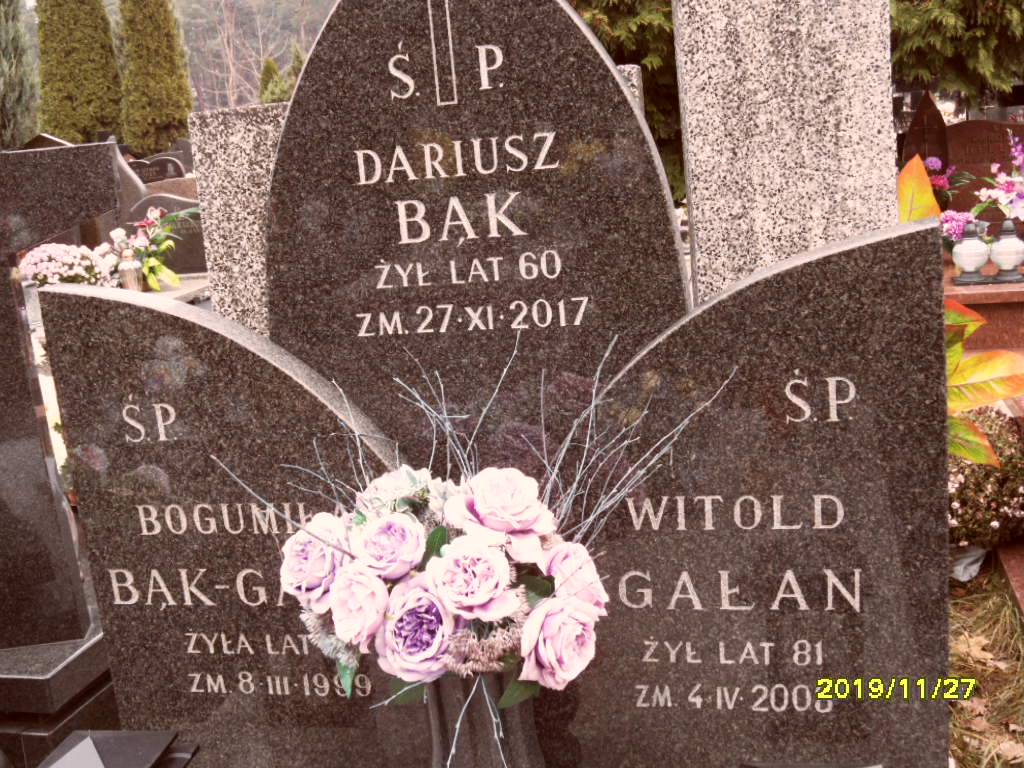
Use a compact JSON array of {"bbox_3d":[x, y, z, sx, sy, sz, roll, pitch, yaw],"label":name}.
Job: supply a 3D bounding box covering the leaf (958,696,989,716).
[{"bbox_3d":[1.073,0.750,2.750,0.066,0.020,0.060,-1,12,21],"label":"leaf"}]

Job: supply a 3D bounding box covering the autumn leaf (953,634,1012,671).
[{"bbox_3d":[1.193,0.681,3.000,0.140,0.040,0.110,0,12,22],"label":"autumn leaf"}]

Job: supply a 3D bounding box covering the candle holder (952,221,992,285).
[{"bbox_3d":[1.849,-0.528,4.750,0.150,0.250,0.150,-3,12,11],"label":"candle holder"}]

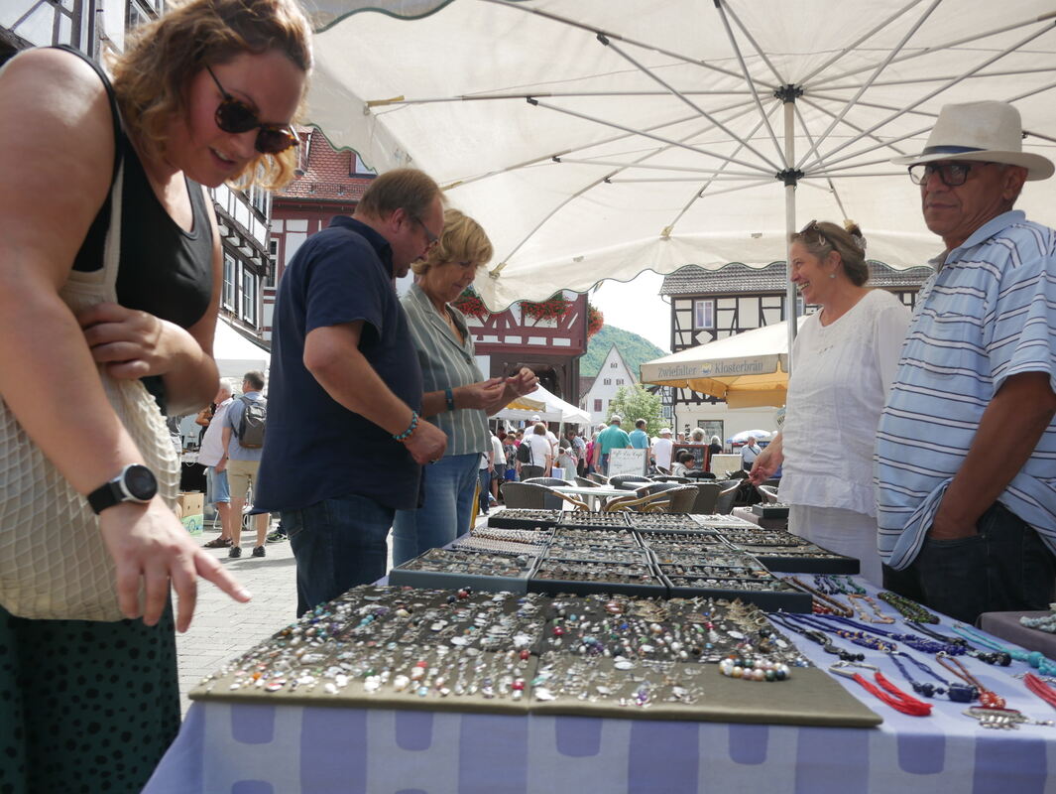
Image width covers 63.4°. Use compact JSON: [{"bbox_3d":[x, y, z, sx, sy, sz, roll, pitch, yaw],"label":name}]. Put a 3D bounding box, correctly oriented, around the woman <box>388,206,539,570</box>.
[{"bbox_3d":[-0.192,0.334,2.360,0.450,1.703,0.460,-1,-4,19],"label":"woman"}]

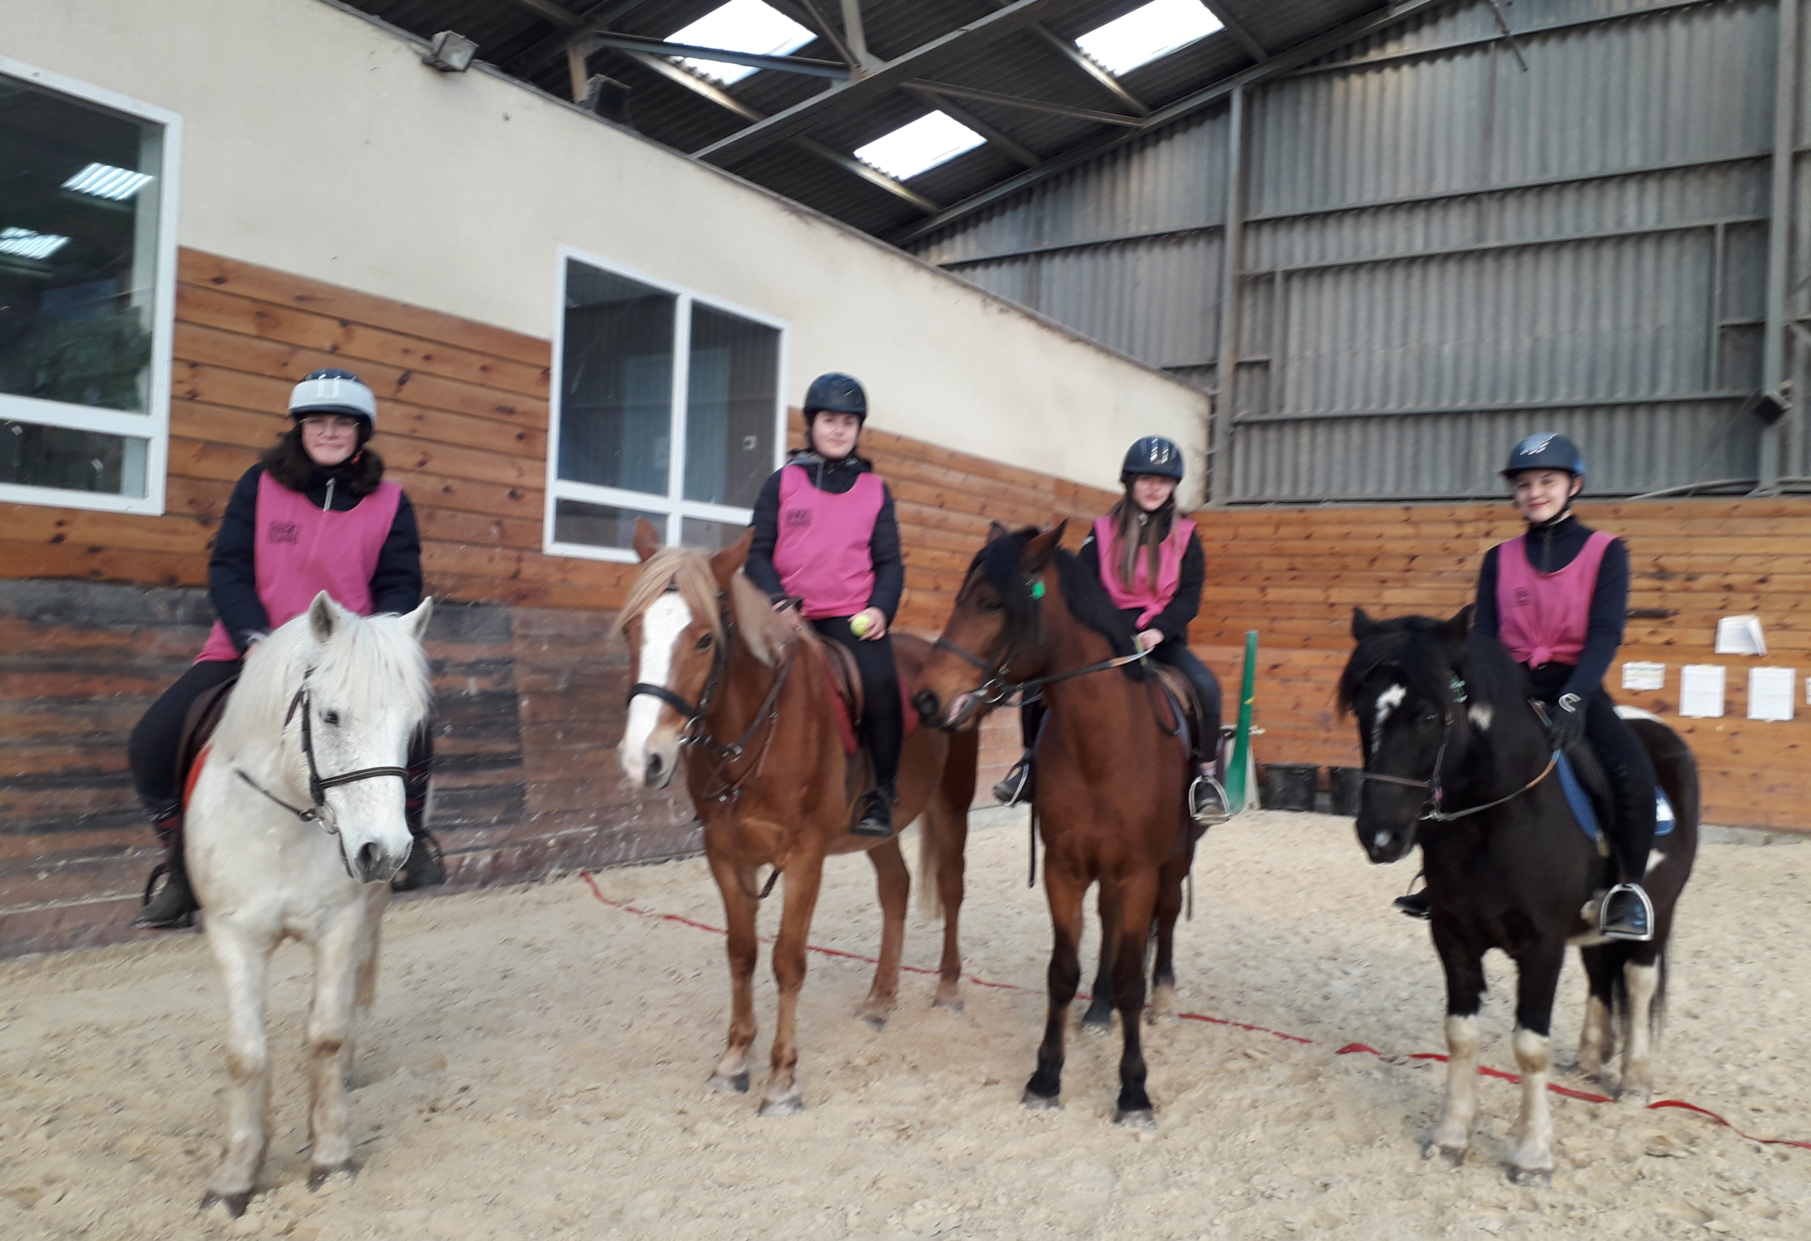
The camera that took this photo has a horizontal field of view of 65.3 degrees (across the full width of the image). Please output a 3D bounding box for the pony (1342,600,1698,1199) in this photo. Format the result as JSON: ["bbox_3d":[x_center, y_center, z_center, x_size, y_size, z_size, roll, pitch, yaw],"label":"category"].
[{"bbox_3d":[1.921,0.782,4.228,0.560,1.520,1.850,1,-1,42],"label":"pony"}]

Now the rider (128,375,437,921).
[{"bbox_3d":[-1.587,0.078,3.810,0.780,1.550,0.650,2,-1,-18],"label":"rider"}]

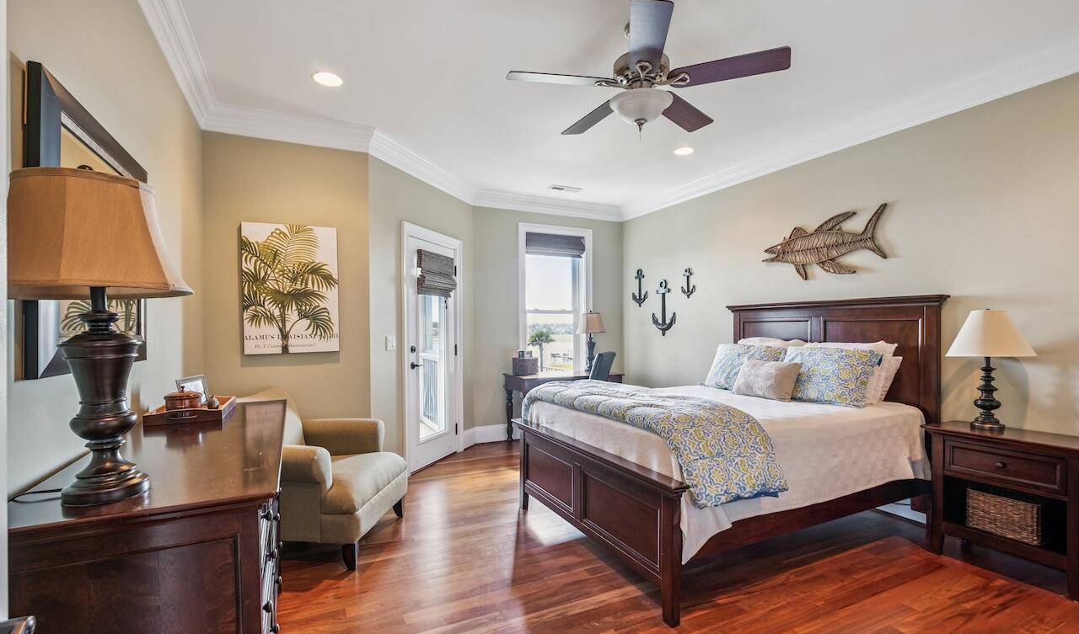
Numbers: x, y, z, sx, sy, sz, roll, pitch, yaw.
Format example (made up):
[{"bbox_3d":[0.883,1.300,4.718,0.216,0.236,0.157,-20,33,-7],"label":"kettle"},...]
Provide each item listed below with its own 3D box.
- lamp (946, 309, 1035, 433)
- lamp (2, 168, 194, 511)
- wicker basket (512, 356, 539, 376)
[{"bbox_3d":[2.466,0.281,2.630,0.370,0.649,0.370,0,-1,-26],"label":"lamp"},{"bbox_3d":[-0.989,0.038,1.070,0.370,0.720,0.370,0,-1,-26],"label":"lamp"},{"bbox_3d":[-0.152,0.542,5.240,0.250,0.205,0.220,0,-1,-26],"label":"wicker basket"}]

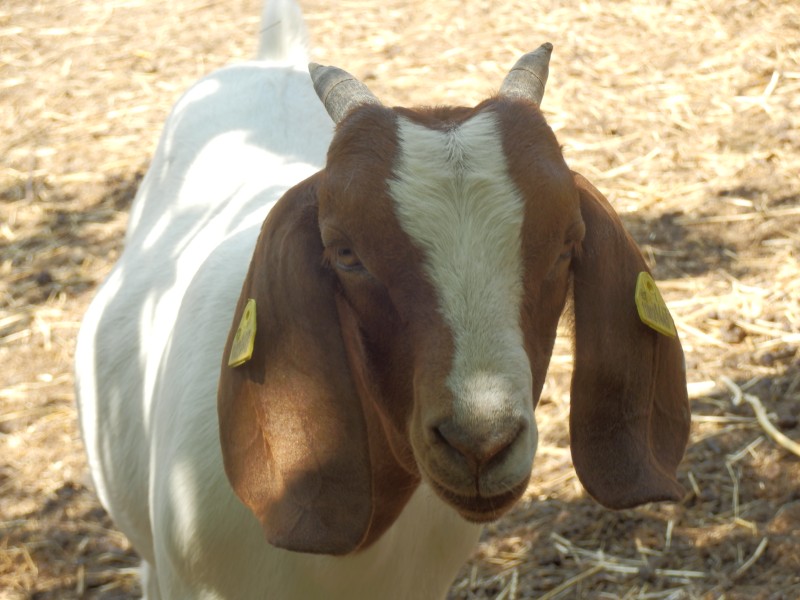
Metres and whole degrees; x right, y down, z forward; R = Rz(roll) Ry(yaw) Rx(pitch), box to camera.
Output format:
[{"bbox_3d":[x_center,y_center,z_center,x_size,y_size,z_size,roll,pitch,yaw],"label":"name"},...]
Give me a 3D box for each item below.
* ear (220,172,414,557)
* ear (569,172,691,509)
[{"bbox_3d":[-0.048,0.038,1.880,0.112,0.218,0.070,-2,17,3],"label":"ear"},{"bbox_3d":[0.139,0.025,1.930,0.070,0.195,0.070,-7,17,-8],"label":"ear"}]

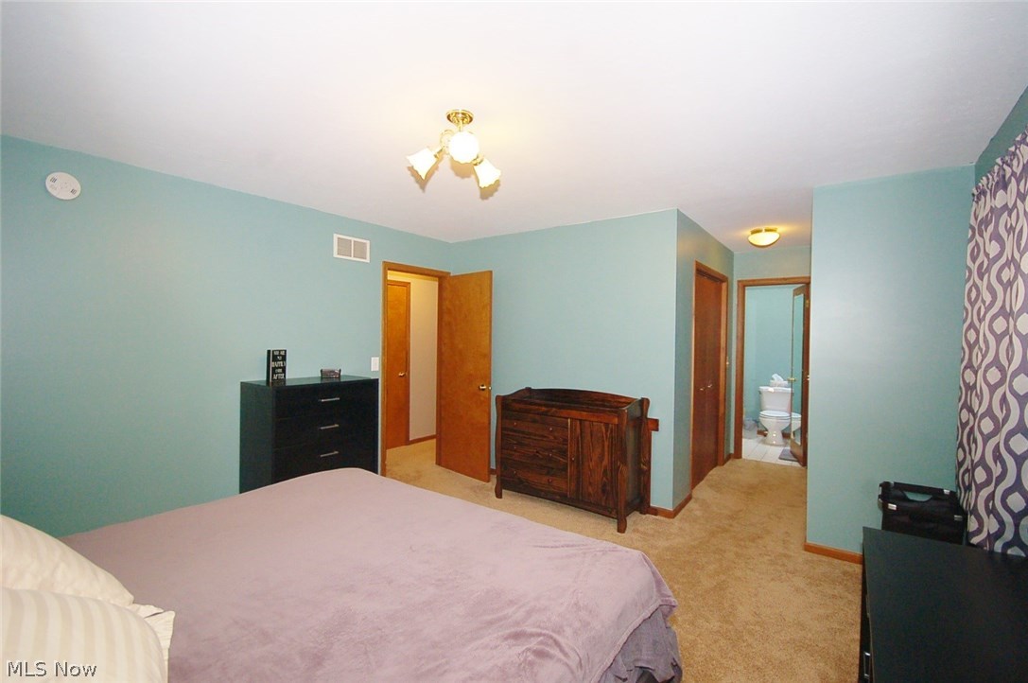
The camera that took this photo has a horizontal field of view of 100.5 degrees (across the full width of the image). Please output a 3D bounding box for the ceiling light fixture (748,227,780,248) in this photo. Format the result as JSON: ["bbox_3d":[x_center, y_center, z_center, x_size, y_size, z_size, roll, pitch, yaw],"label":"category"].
[{"bbox_3d":[2.337,-0.965,3.988,0.285,0.145,0.285,1,1,38],"label":"ceiling light fixture"}]

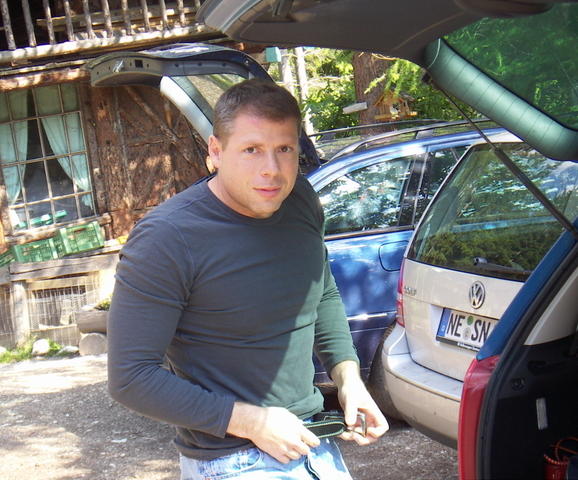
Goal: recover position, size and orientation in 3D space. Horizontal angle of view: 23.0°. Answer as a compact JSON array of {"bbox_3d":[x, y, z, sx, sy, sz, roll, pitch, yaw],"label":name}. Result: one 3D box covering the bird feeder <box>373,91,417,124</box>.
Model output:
[{"bbox_3d":[0.972,-1.219,13.000,0.310,0.285,0.290,0,8,28],"label":"bird feeder"}]

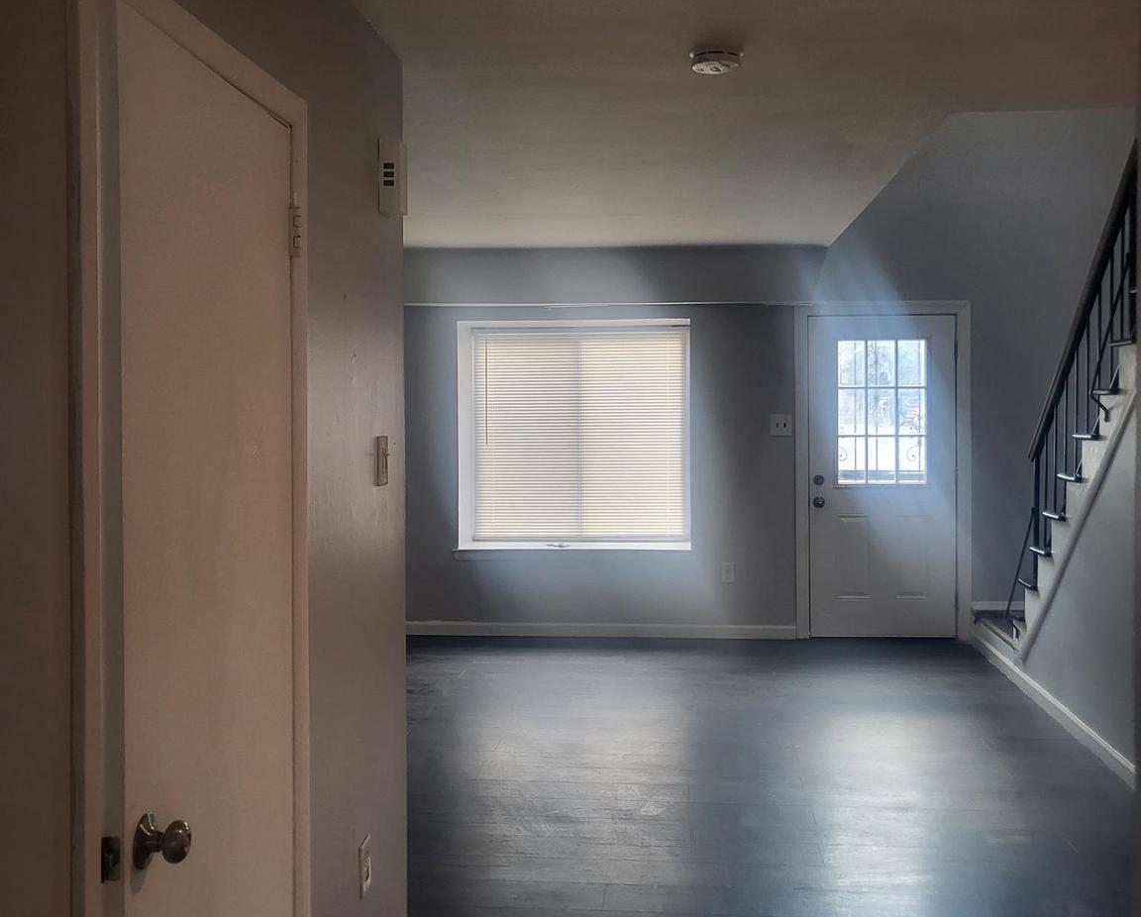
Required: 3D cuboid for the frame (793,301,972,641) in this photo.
[{"bbox_3d":[1.941,0.074,7.137,1.090,2.110,0.120,0,3,5],"label":"frame"}]

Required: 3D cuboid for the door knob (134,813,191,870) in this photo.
[{"bbox_3d":[-0.553,0.521,1.552,0.066,0.070,0.068,0,3,3],"label":"door knob"}]

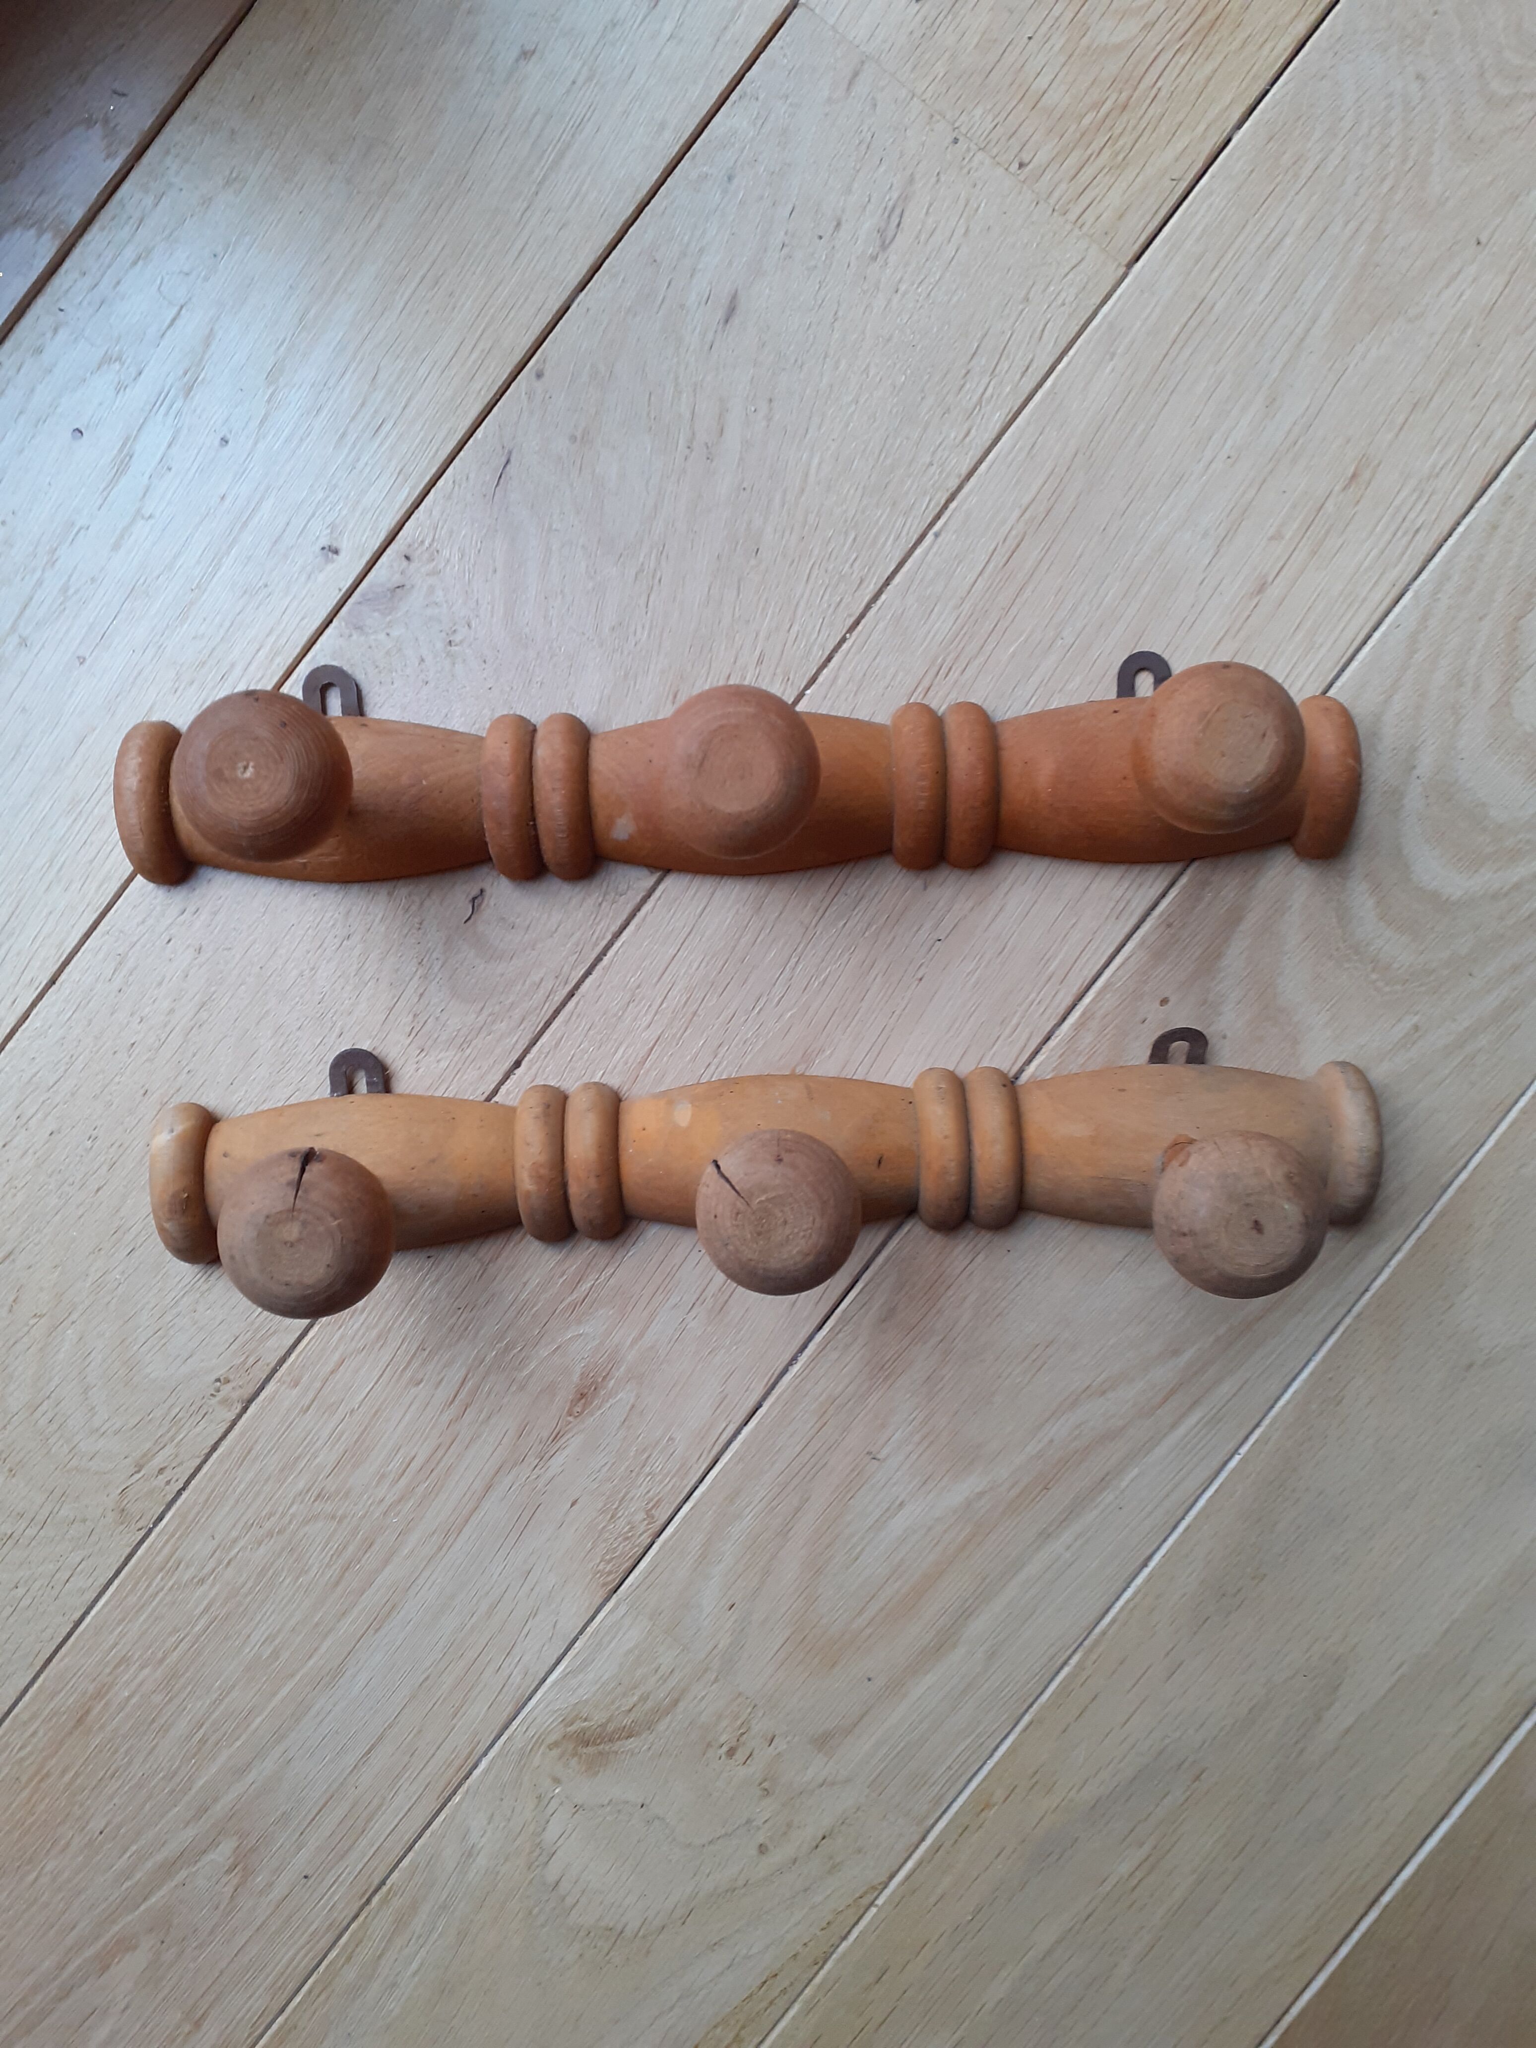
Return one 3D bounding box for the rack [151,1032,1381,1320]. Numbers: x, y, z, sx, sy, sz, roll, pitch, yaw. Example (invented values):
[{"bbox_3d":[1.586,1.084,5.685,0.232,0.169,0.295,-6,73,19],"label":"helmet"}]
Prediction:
[{"bbox_3d":[0.001,0.042,0.498,0.409,0.109,0.069,-2,93,-1],"label":"rack"}]

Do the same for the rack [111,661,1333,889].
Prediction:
[{"bbox_3d":[-0.009,-0.085,0.490,0.409,0.112,0.072,-1,93,-1],"label":"rack"}]

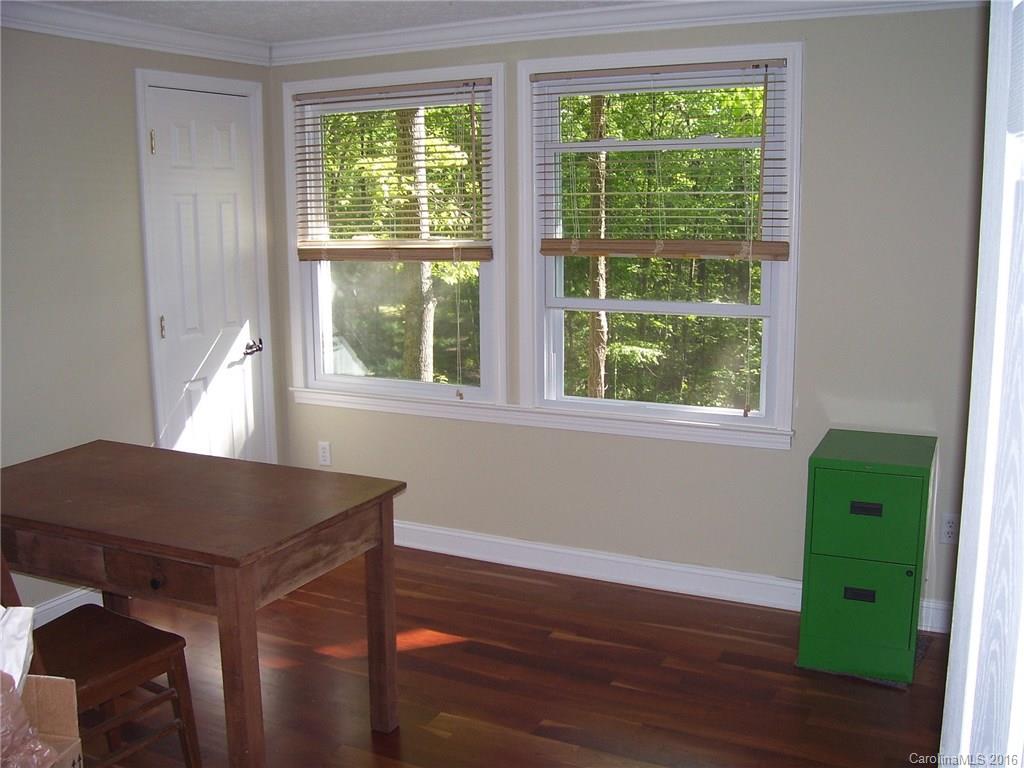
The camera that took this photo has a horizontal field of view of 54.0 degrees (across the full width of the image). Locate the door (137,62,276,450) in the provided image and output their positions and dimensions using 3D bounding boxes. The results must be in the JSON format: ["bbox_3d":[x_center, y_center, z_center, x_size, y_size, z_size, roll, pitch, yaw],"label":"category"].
[{"bbox_3d":[-1.308,-0.260,4.387,0.070,2.137,0.761,5,12,26],"label":"door"}]

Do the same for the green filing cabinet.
[{"bbox_3d":[1.236,0.575,3.476,0.384,0.749,0.458,4,11,25],"label":"green filing cabinet"}]

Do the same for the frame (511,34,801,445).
[{"bbox_3d":[0.553,-0.532,3.923,1.146,1.495,0.110,5,12,26],"label":"frame"}]

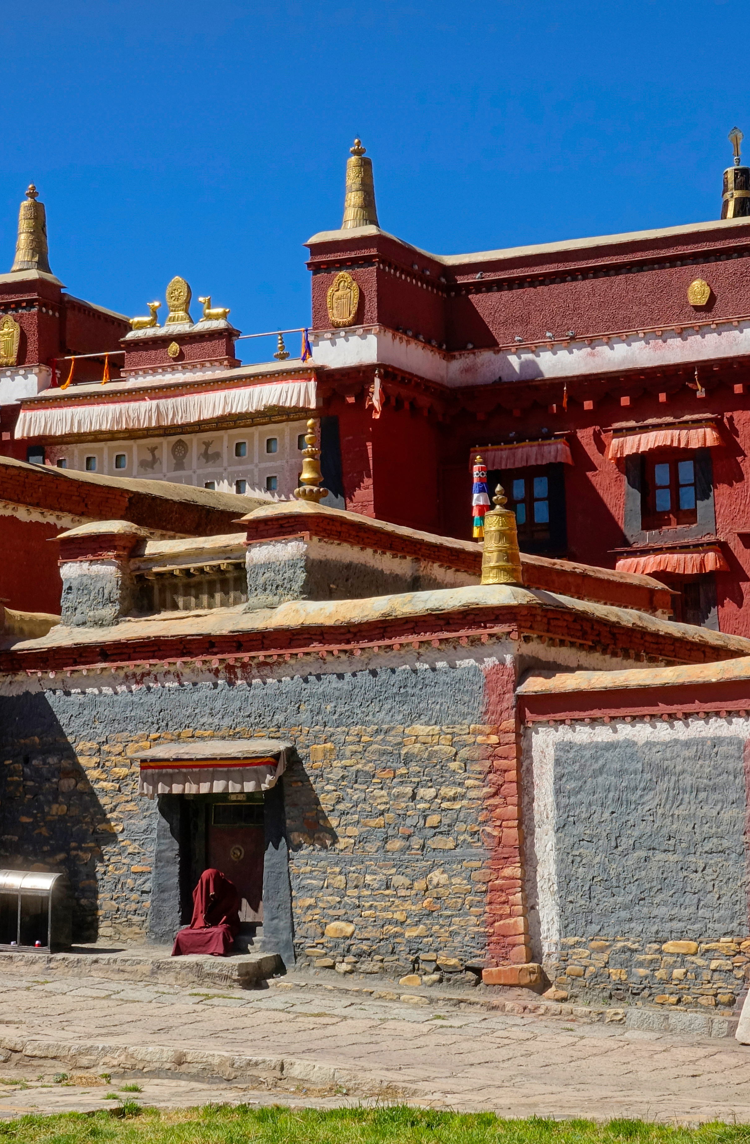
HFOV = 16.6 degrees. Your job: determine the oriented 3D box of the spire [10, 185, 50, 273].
[{"bbox_3d":[-8.778,-8.708,65.446,1.020,2.354,1.020,0,-7,0],"label":"spire"}]

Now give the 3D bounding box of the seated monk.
[{"bbox_3d":[-2.229,4.537,34.372,0.750,1.150,0.720,7,-10,-44],"label":"seated monk"}]

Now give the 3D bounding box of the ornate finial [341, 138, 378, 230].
[{"bbox_3d":[-0.328,-8.246,54.800,0.780,2.039,0.780,0,-7,0],"label":"ornate finial"}]

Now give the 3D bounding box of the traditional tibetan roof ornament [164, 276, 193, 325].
[{"bbox_3d":[-4.389,-6.059,57.500,0.660,1.117,0.400,-4,-8,31],"label":"traditional tibetan roof ornament"}]

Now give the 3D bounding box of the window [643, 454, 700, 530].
[{"bbox_3d":[6.670,-1.894,58.210,1.410,1.800,0.180,-4,-8,31],"label":"window"}]

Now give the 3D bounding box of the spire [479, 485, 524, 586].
[{"bbox_3d":[1.524,-0.435,30.800,0.500,1.231,0.500,0,-7,0],"label":"spire"}]

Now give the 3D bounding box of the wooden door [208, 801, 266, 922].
[{"bbox_3d":[-1.726,3.762,33.300,1.020,1.552,0.120,-5,-9,37],"label":"wooden door"}]

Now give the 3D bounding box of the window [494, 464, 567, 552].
[{"bbox_3d":[3.888,-1.672,65.479,2.050,2.250,0.300,-4,-8,31],"label":"window"}]

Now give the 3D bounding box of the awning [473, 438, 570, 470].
[{"bbox_3d":[3.438,-2.666,59.768,2.527,0.570,0.480,-4,-8,31],"label":"awning"}]

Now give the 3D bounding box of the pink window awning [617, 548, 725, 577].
[{"bbox_3d":[7.226,-0.262,62.911,2.700,0.620,0.500,-4,-8,31],"label":"pink window awning"}]

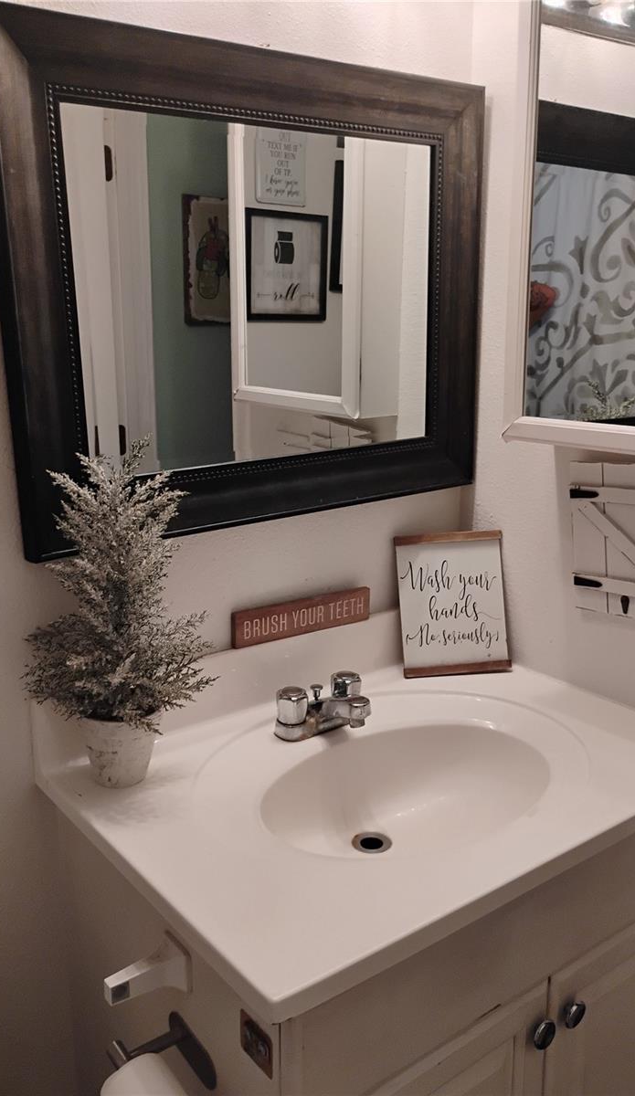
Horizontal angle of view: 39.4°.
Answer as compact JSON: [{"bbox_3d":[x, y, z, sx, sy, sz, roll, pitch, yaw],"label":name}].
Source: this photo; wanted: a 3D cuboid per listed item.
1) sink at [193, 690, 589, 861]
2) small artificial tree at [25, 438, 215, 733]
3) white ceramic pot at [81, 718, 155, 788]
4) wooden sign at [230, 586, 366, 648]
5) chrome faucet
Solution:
[{"bbox_3d":[0.098,0.362,1.245,0.585,0.140,0.450,-11,16,-35],"label":"sink"},{"bbox_3d":[-0.258,0.048,1.143,0.240,0.365,0.225,-11,16,-35],"label":"small artificial tree"},{"bbox_3d":[-0.264,0.262,1.196,0.095,0.098,0.095,-2,13,0],"label":"white ceramic pot"},{"bbox_3d":[-0.019,0.105,1.408,0.256,0.057,0.016,-11,16,-35],"label":"wooden sign"},{"bbox_3d":[0.033,0.240,1.315,0.155,0.070,0.137,-11,16,-35],"label":"chrome faucet"}]

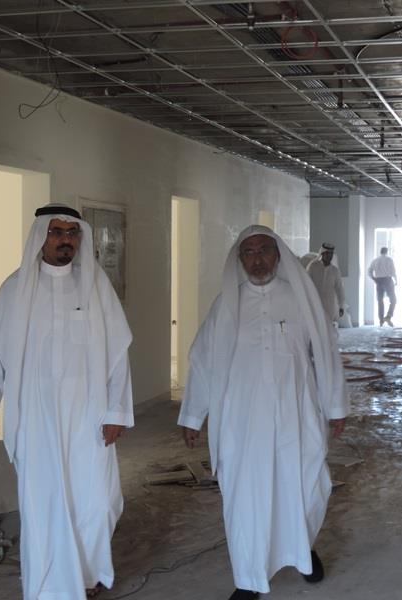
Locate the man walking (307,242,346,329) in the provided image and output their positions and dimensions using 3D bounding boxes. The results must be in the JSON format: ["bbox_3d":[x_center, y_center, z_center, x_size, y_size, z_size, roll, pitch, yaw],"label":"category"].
[{"bbox_3d":[1.626,0.092,14.300,0.540,1.700,0.450,1,2,12],"label":"man walking"}]

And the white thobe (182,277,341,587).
[{"bbox_3d":[0.279,0.579,4.920,0.740,1.370,0.480,1,2,7],"label":"white thobe"}]

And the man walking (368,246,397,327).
[{"bbox_3d":[3.887,-0.274,23.200,0.600,1.700,0.450,1,3,16],"label":"man walking"}]

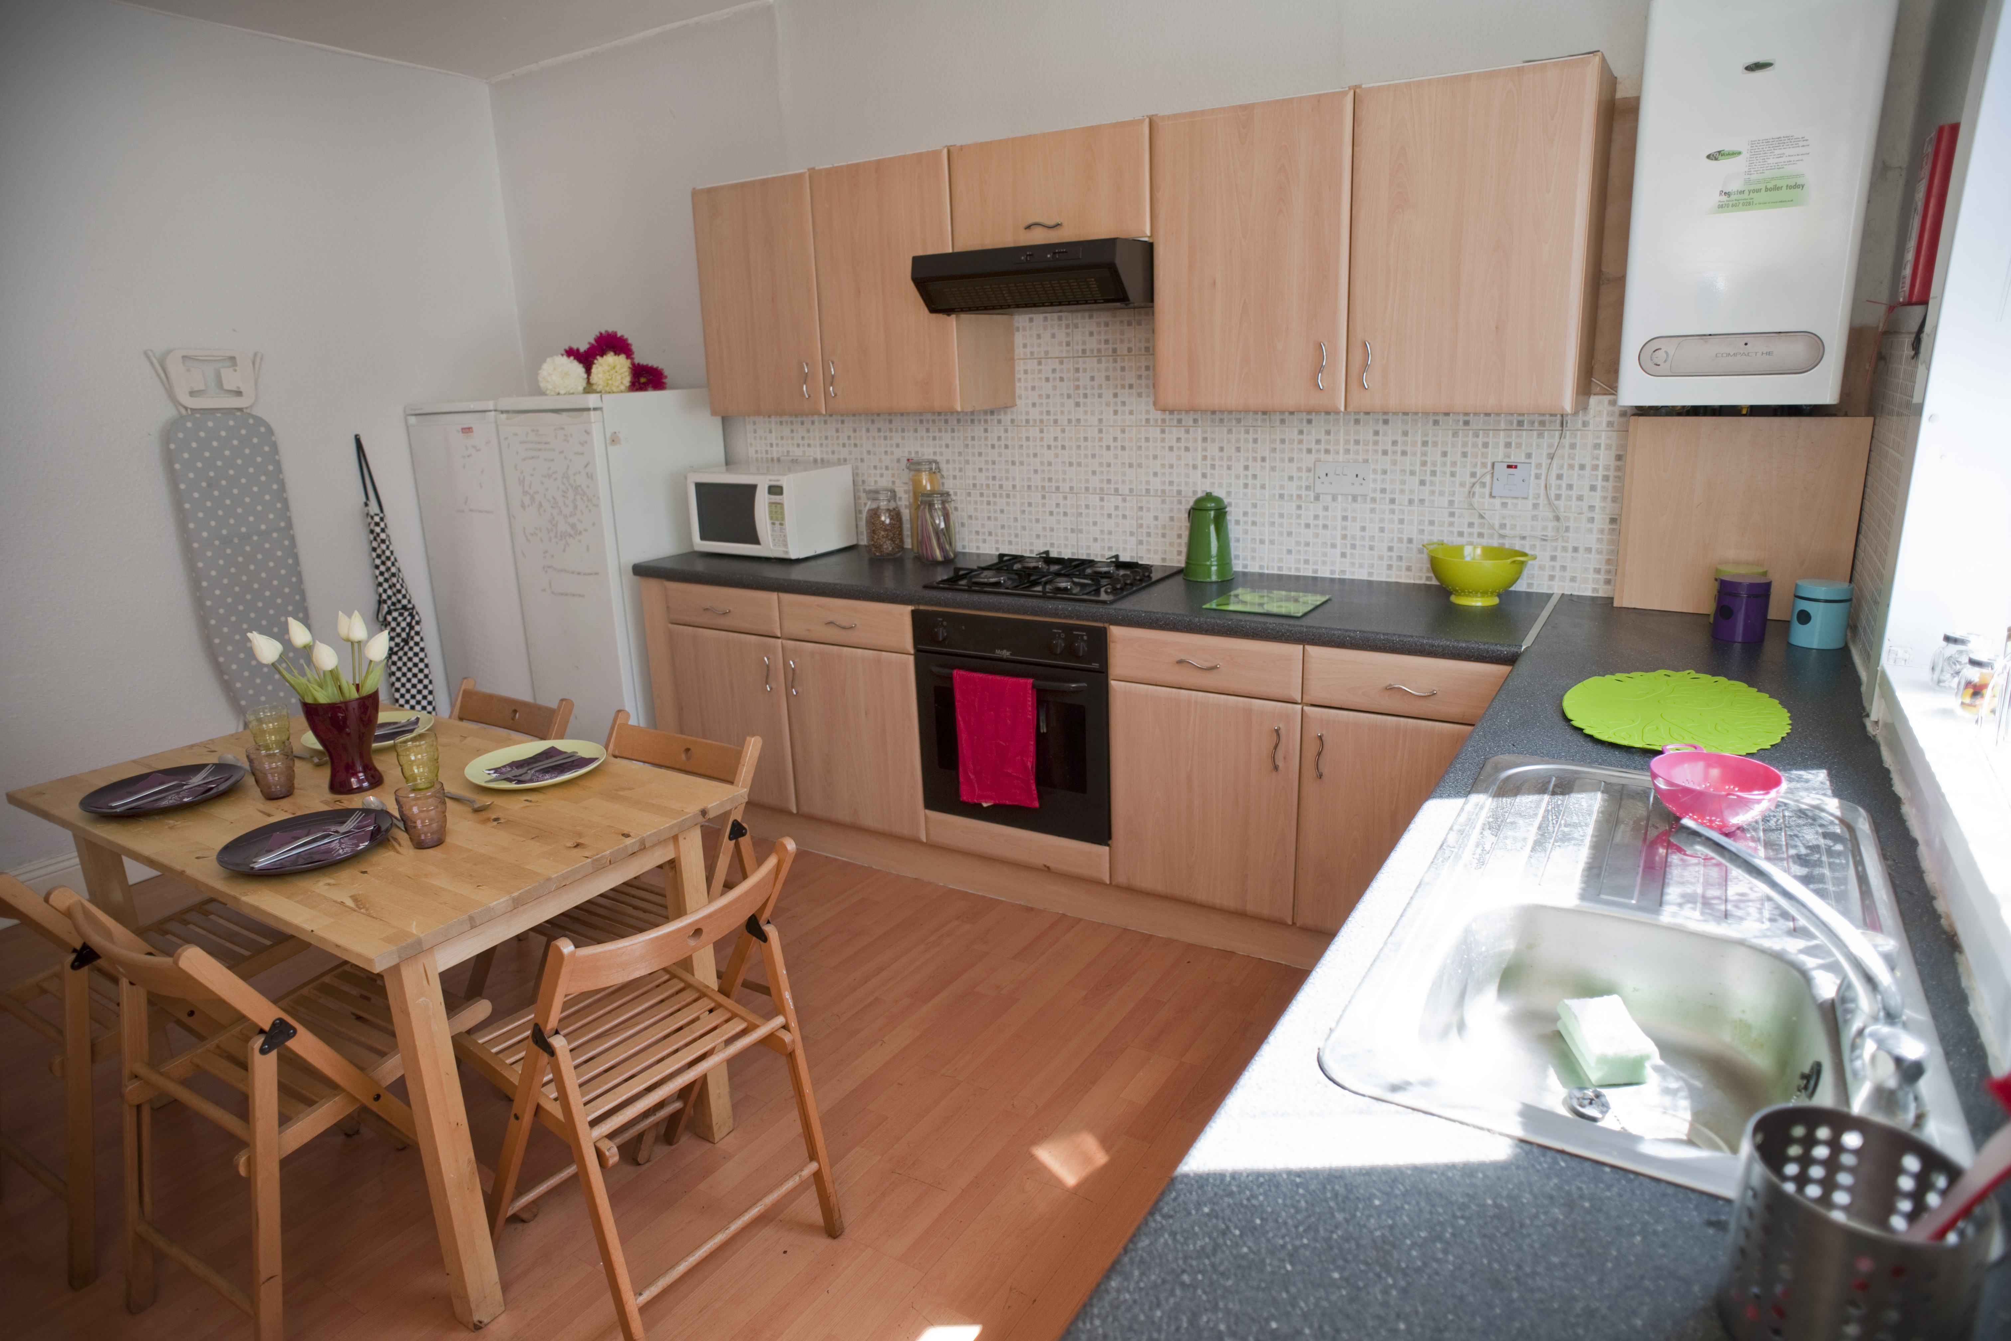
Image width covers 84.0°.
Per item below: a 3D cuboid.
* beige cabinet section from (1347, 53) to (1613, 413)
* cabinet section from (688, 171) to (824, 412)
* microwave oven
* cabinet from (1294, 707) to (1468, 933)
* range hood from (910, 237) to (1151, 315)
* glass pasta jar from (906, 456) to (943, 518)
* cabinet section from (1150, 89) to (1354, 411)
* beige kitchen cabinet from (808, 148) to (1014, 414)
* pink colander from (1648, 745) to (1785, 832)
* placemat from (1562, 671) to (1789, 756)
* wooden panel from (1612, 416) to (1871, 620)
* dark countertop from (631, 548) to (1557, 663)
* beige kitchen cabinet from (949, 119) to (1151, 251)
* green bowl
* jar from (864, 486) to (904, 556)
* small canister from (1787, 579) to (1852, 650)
[{"bbox_3d":[1.093,-0.975,2.596,0.503,0.702,0.317,7,18,30],"label":"beige cabinet section"},{"bbox_3d":[-0.698,-1.206,3.653,0.491,0.702,0.317,7,18,30],"label":"cabinet section"},{"bbox_3d":[-0.788,-0.542,3.798,0.436,0.274,0.345,7,18,30],"label":"microwave oven"},{"bbox_3d":[1.054,0.313,2.752,0.498,0.570,0.555,7,18,31],"label":"cabinet"},{"bbox_3d":[0.138,-1.038,3.004,0.600,0.160,0.503,7,18,31],"label":"range hood"},{"bbox_3d":[-0.256,-0.532,3.635,0.098,0.308,0.098,-2,15,0],"label":"glass pasta jar"},{"bbox_3d":[0.669,-1.030,2.847,0.489,0.702,0.317,7,18,30],"label":"cabinet section"},{"bbox_3d":[-0.279,-1.142,3.371,0.496,0.698,0.307,7,18,31],"label":"beige kitchen cabinet"},{"bbox_3d":[0.918,0.160,1.456,0.150,0.072,0.170,-2,16,1],"label":"pink colander"},{"bbox_3d":[1.131,0.059,1.895,0.328,0.005,0.495,7,18,31],"label":"placemat"},{"bbox_3d":[1.643,-0.343,2.510,0.450,0.445,0.026,7,18,30],"label":"wooden panel"},{"bbox_3d":[0.060,-0.252,3.236,2.710,0.041,0.610,7,18,30],"label":"dark countertop"},{"bbox_3d":[0.179,-1.284,3.030,0.608,0.273,0.307,7,18,31],"label":"beige kitchen cabinet"},{"bbox_3d":[1.143,-0.228,2.717,0.225,0.121,0.262,-11,18,-30],"label":"green bowl"},{"bbox_3d":[-0.405,-0.493,3.705,0.122,0.216,0.122,-2,16,1],"label":"jar"},{"bbox_3d":[1.622,-0.111,2.226,0.090,0.126,0.090,-15,20,-39],"label":"small canister"}]

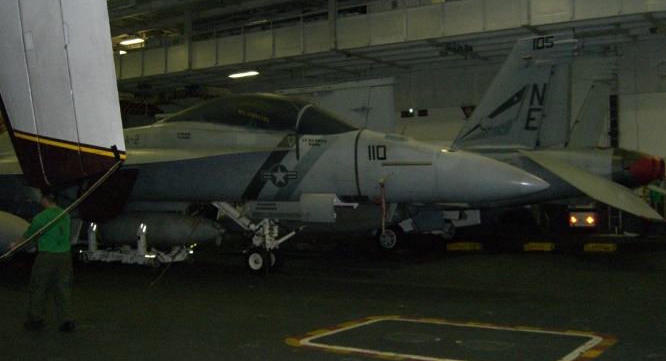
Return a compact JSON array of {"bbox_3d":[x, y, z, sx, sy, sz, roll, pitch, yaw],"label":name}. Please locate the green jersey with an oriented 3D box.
[{"bbox_3d":[-3.587,0.626,9.150,0.540,0.580,0.360,1,-2,-38],"label":"green jersey"}]

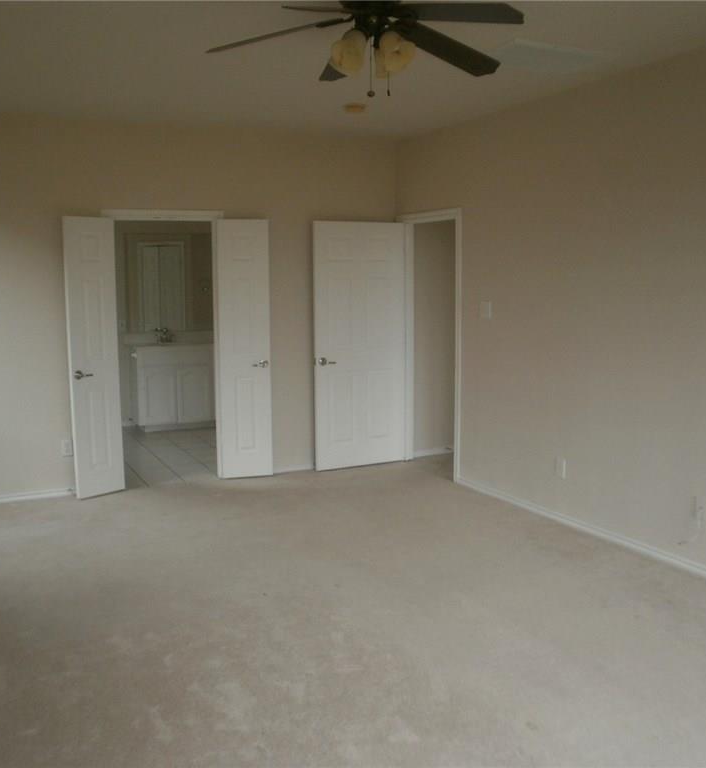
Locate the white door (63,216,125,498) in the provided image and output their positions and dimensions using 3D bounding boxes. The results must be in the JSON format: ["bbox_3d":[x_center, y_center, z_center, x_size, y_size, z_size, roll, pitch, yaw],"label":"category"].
[{"bbox_3d":[-1.886,-0.192,5.625,0.045,2.032,0.390,7,10,42],"label":"white door"}]

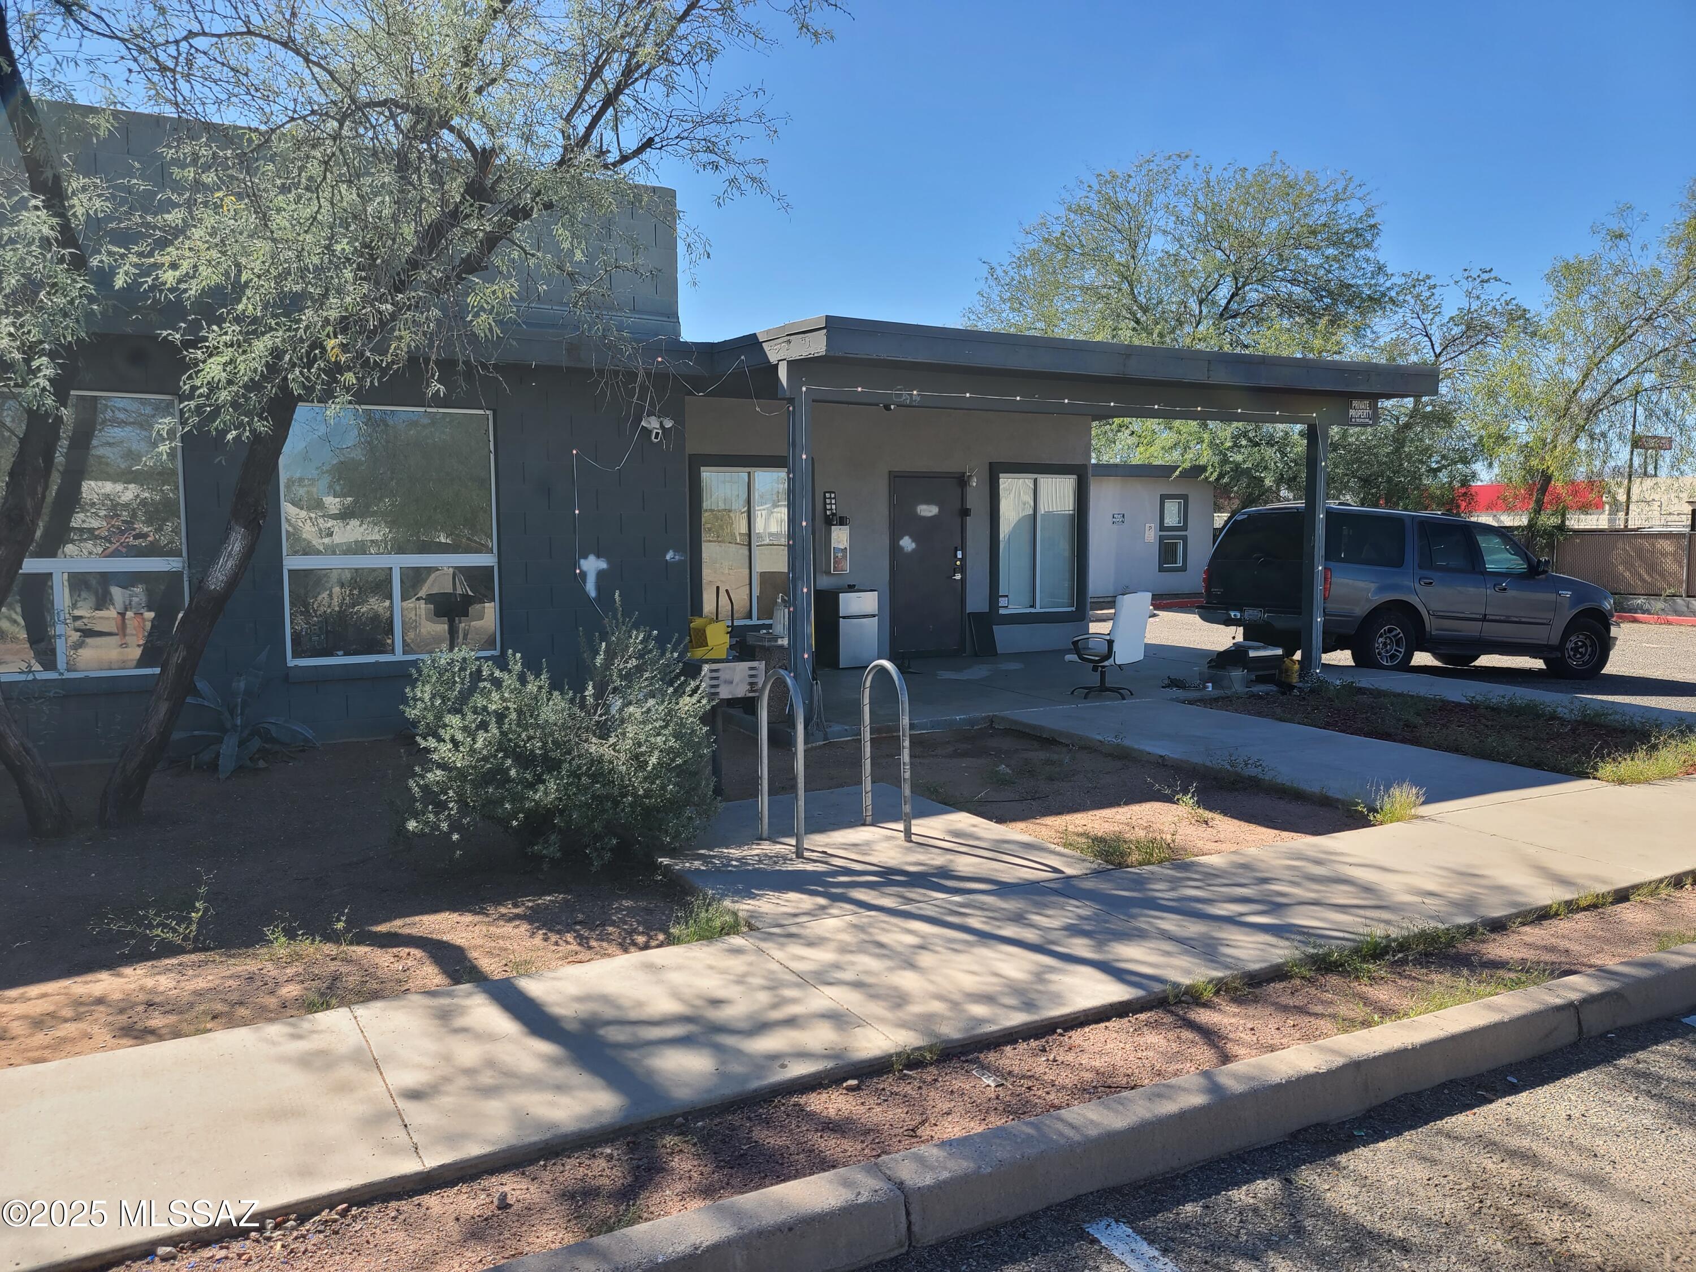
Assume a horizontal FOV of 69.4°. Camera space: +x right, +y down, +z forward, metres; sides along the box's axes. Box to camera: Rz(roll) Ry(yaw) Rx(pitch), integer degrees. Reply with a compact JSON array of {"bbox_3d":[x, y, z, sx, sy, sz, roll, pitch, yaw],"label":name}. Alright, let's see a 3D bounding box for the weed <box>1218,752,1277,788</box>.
[{"bbox_3d":[2.613,0.865,7.957,0.250,0.140,0.310,-3,6,-27],"label":"weed"}]

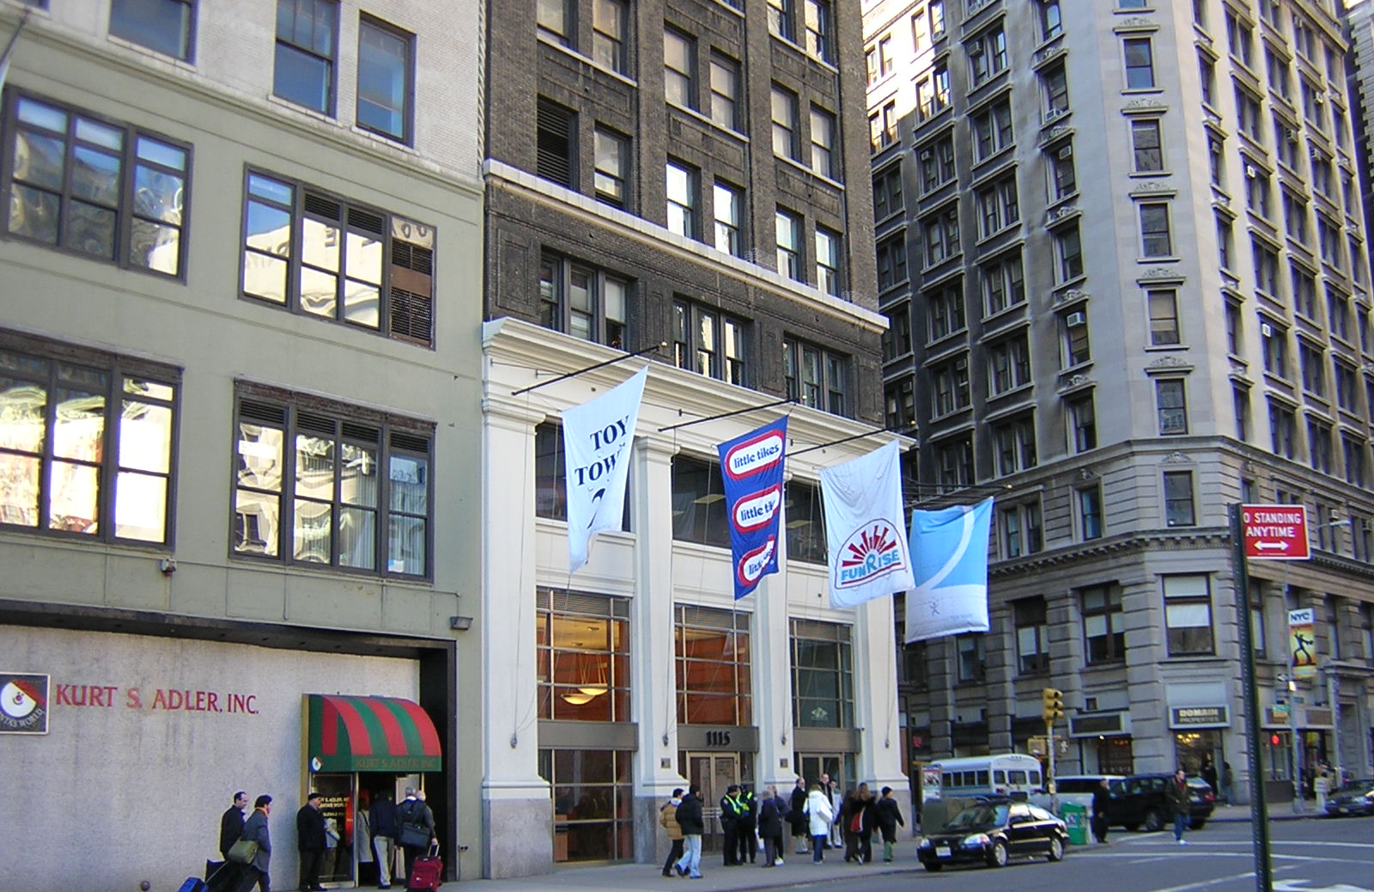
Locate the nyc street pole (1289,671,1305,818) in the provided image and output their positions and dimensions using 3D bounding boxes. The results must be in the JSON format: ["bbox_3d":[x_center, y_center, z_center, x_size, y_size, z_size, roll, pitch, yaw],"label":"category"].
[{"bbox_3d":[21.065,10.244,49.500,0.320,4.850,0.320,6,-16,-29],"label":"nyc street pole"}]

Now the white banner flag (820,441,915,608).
[{"bbox_3d":[4.778,2.121,38.230,2.850,4.150,0.400,-14,-18,41],"label":"white banner flag"}]

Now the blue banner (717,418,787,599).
[{"bbox_3d":[1.556,1.536,34.015,2.200,4.100,0.400,-14,-18,41],"label":"blue banner"}]

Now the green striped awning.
[{"bbox_3d":[-6.048,5.582,27.725,1.485,1.469,2.098,-13,-18,40],"label":"green striped awning"}]

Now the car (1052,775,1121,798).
[{"bbox_3d":[13.426,12.151,48.500,1.880,1.800,4.700,6,-16,-28],"label":"car"}]

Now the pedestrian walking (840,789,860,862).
[{"bbox_3d":[3.713,8.594,32.452,0.500,1.630,0.420,-9,-16,29],"label":"pedestrian walking"}]

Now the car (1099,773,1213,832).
[{"bbox_3d":[15.135,11.689,46.800,1.840,1.720,4.550,5,-15,-25],"label":"car"}]

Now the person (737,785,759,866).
[{"bbox_3d":[1.389,8.754,33.108,0.420,1.760,0.550,10,-18,-39],"label":"person"}]

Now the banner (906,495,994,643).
[{"bbox_3d":[7.494,3.571,40.800,2.450,3.950,0.400,1,-13,-11],"label":"banner"}]

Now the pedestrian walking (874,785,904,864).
[{"bbox_3d":[4.559,8.560,32.352,0.500,1.640,0.560,10,-18,-39],"label":"pedestrian walking"}]

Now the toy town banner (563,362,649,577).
[{"bbox_3d":[-1.689,0.546,29.304,2.570,3.750,0.450,-13,-18,41],"label":"toy town banner"}]

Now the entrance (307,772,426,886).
[{"bbox_3d":[-6.184,7.524,28.040,0.200,2.171,2.801,-13,-18,40],"label":"entrance"}]

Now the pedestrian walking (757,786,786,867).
[{"bbox_3d":[1.814,8.388,31.492,0.520,1.680,0.450,5,-14,-24],"label":"pedestrian walking"}]

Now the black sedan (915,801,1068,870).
[{"bbox_3d":[6.930,8.620,31.900,1.700,1.380,4.450,-13,-18,39],"label":"black sedan"}]

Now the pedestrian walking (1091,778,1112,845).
[{"bbox_3d":[11.524,10.141,39.716,0.400,1.760,0.550,-8,-15,24],"label":"pedestrian walking"}]

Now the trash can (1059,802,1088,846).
[{"bbox_3d":[10.387,10.153,38.432,0.580,1.100,0.460,-13,-18,40],"label":"trash can"}]

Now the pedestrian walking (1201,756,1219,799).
[{"bbox_3d":[21.218,13.528,58.000,0.520,1.720,0.360,-5,-14,15],"label":"pedestrian walking"}]

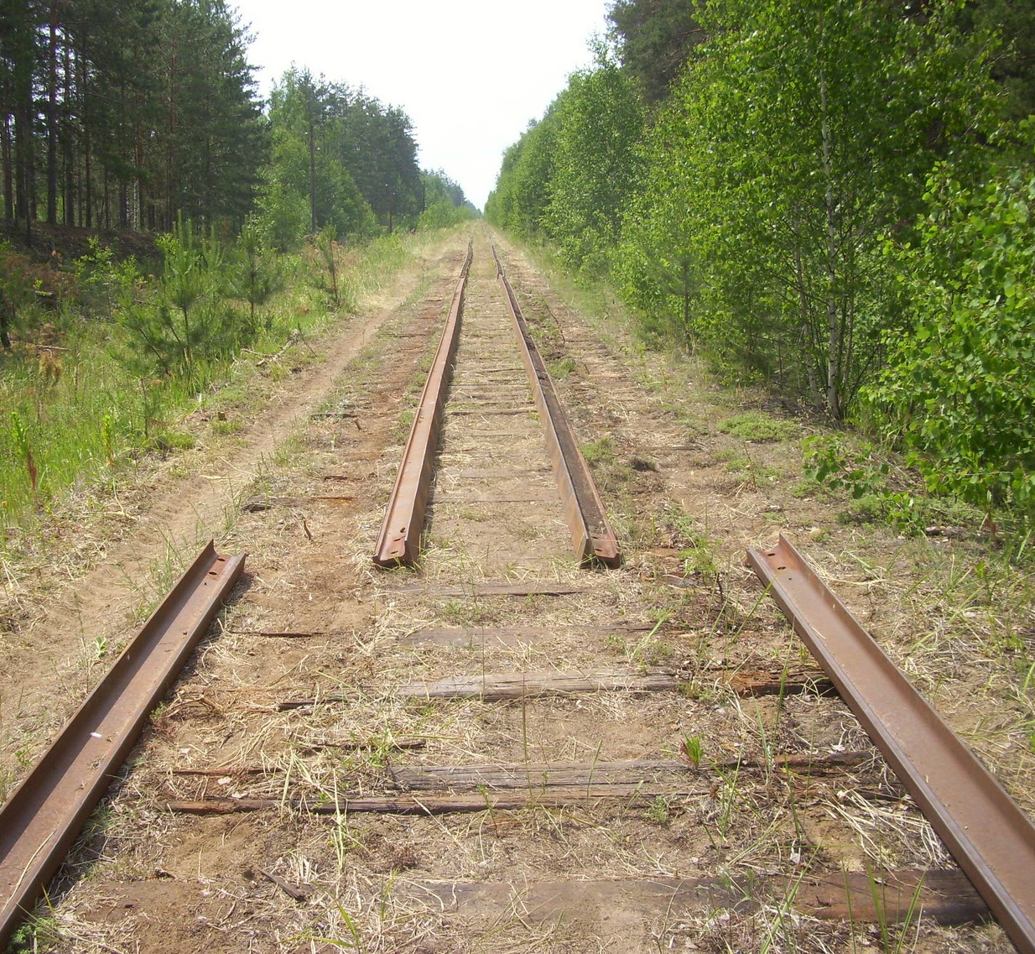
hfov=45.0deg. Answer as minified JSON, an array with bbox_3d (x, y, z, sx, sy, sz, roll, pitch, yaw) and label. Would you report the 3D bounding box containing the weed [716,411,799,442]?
[{"bbox_3d":[1.767,-0.378,9.186,0.599,0.150,0.520,0,12,0],"label":"weed"}]

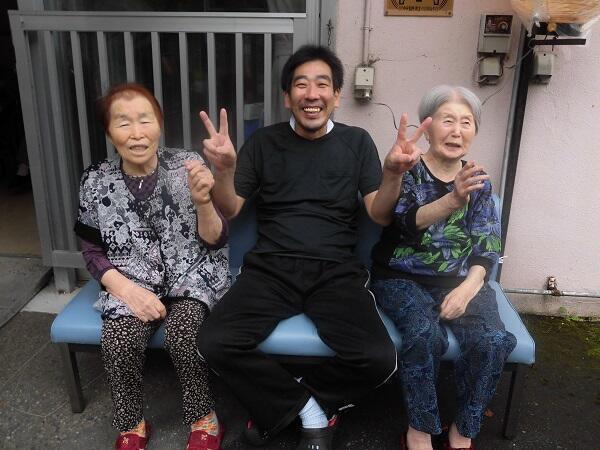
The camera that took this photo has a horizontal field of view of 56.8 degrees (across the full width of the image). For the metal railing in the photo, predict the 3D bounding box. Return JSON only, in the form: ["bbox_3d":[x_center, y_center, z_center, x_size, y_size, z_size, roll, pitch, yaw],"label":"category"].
[{"bbox_3d":[-0.593,-0.324,2.449,1.220,1.142,0.069,2,19,3],"label":"metal railing"}]

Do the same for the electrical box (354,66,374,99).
[{"bbox_3d":[0.270,-0.596,2.329,0.074,0.130,0.064,2,19,3],"label":"electrical box"}]

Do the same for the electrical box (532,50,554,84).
[{"bbox_3d":[0.994,-0.641,2.265,0.069,0.129,0.061,2,19,3],"label":"electrical box"}]

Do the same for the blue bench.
[{"bbox_3d":[-0.022,0.288,1.971,1.510,0.733,0.554,2,19,3],"label":"blue bench"}]

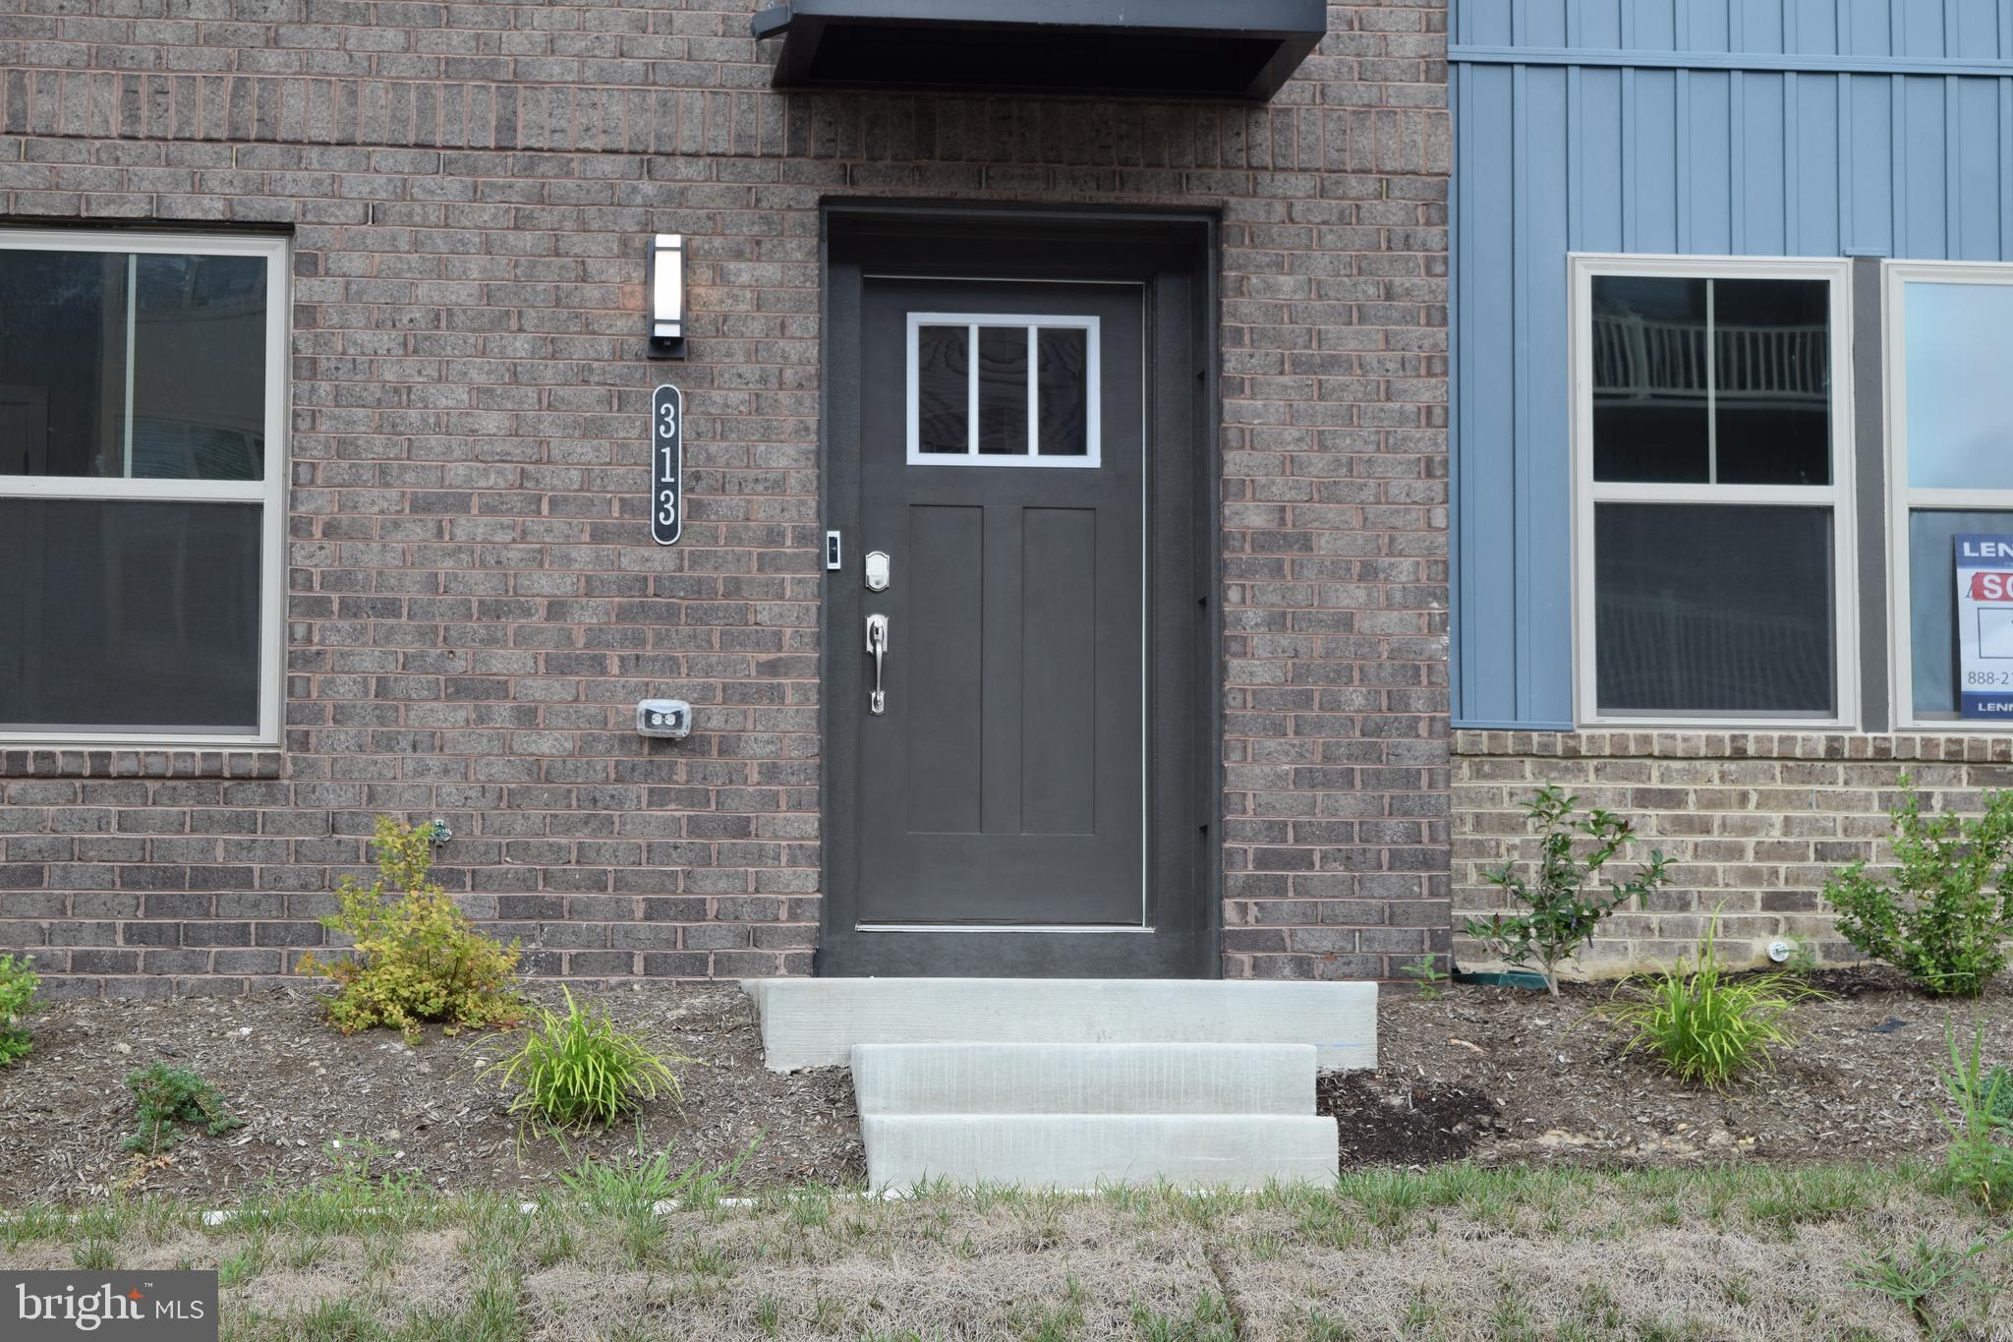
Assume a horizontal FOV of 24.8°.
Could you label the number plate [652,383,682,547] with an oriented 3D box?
[{"bbox_3d":[-1.014,-0.616,13.700,0.088,0.486,0.016,1,-6,-7],"label":"number plate"}]

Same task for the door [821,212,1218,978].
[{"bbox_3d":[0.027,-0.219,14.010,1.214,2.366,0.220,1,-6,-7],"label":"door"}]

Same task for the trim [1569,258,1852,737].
[{"bbox_3d":[2.287,-0.579,14.820,0.953,1.549,0.100,1,-6,-7],"label":"trim"}]

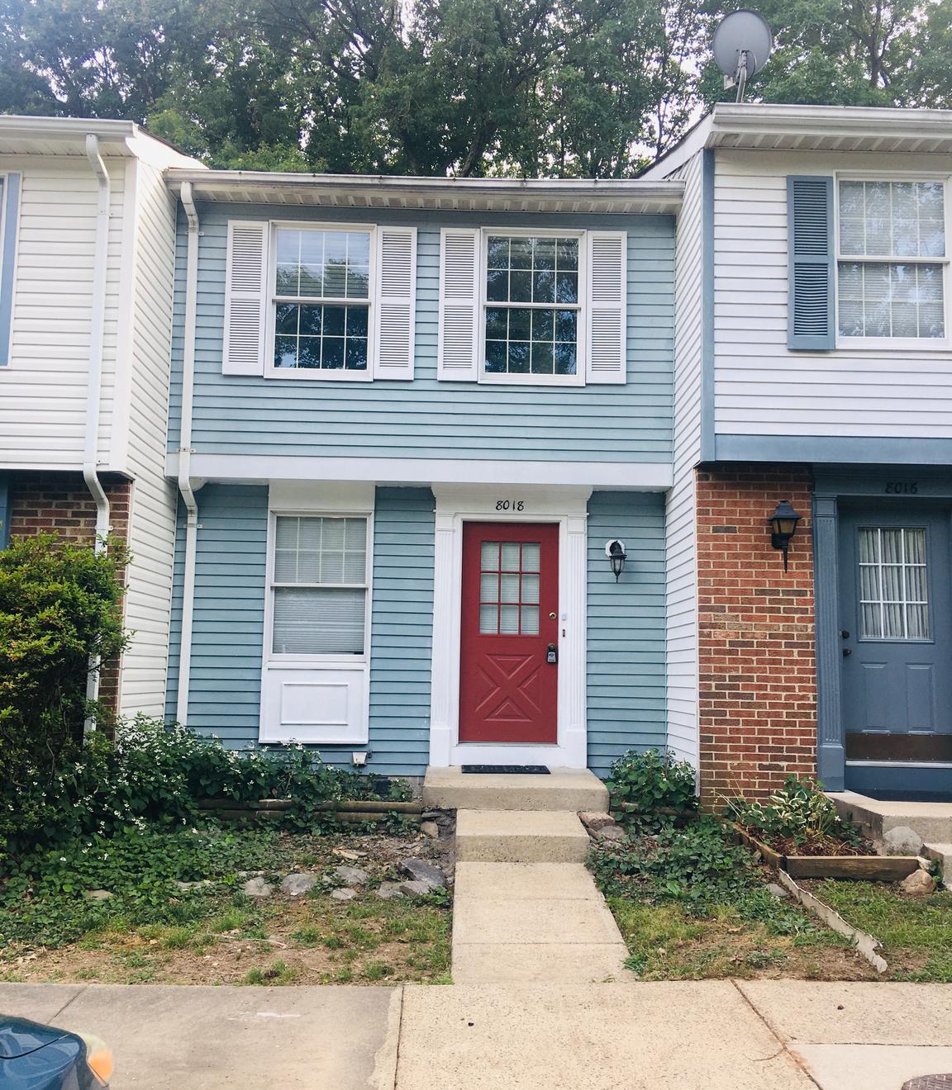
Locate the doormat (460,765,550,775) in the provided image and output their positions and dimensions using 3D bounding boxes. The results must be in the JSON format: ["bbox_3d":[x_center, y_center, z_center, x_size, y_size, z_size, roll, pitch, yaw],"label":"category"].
[{"bbox_3d":[0.255,1.926,9.107,0.750,0.015,0.460,1,-7,-1],"label":"doormat"}]

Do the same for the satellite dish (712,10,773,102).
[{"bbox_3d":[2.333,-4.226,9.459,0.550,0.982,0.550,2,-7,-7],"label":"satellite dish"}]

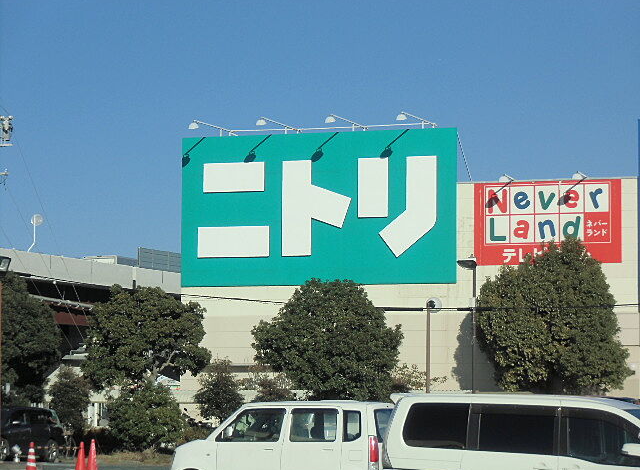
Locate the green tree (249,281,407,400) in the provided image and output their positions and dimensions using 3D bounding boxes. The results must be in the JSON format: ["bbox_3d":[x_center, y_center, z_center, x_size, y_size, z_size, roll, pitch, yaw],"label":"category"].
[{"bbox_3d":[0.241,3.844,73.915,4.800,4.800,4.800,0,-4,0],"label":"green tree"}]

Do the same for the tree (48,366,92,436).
[{"bbox_3d":[-7.668,5.208,69.804,1.350,2.400,1.350,0,-4,0],"label":"tree"}]

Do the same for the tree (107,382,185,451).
[{"bbox_3d":[-5.985,6.260,78.000,2.570,2.400,2.570,0,-4,0],"label":"tree"}]

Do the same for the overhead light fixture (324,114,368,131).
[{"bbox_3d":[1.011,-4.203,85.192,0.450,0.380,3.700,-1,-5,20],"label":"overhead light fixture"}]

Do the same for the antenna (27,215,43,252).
[{"bbox_3d":[-12.282,-0.108,98.000,0.620,1.640,0.500,-2,-5,30],"label":"antenna"}]

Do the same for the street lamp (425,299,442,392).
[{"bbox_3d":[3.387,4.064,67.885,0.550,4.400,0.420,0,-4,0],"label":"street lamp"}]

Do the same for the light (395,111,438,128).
[{"bbox_3d":[3.571,-4.107,82.757,0.420,0.420,4.080,-1,-4,20],"label":"light"}]

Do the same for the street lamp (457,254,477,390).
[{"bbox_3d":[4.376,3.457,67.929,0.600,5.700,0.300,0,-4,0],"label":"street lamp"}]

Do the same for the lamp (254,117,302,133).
[{"bbox_3d":[-1.472,-3.979,84.530,0.420,0.420,3.980,-1,-4,20],"label":"lamp"}]

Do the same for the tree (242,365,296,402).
[{"bbox_3d":[-1.821,6.166,82.000,1.880,2.850,1.880,-1,-5,20],"label":"tree"}]

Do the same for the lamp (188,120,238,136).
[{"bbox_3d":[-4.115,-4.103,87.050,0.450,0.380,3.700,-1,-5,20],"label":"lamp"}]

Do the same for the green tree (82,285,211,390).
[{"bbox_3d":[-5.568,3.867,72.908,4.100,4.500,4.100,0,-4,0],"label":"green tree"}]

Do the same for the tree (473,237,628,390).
[{"bbox_3d":[8.215,3.898,79.500,5.240,7.340,5.240,-1,-5,20],"label":"tree"}]

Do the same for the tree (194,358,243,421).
[{"bbox_3d":[-3.682,6.022,82.500,1.710,3.080,1.710,0,-4,0],"label":"tree"}]

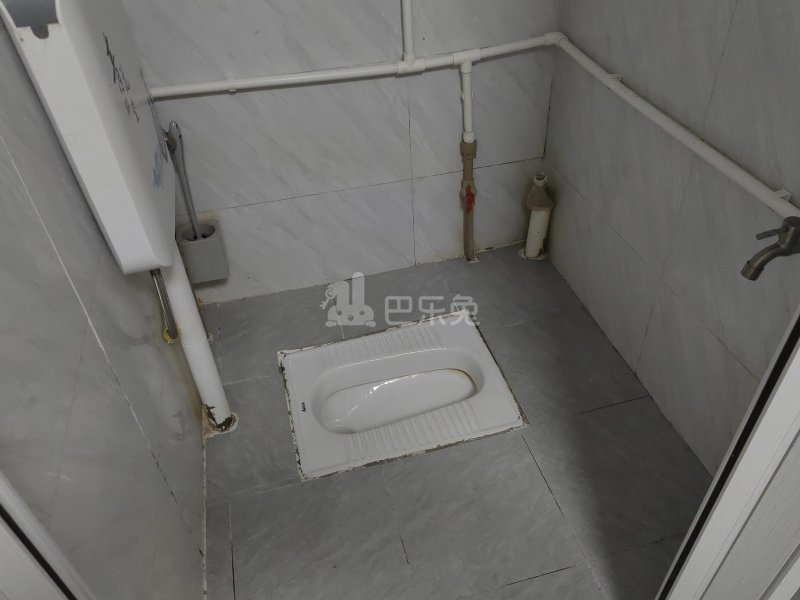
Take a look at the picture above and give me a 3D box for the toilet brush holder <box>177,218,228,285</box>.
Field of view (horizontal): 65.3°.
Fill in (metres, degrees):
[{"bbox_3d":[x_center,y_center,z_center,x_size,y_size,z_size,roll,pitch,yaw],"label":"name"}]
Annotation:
[{"bbox_3d":[-0.474,-0.115,1.514,0.102,0.108,0.087,-11,41,-9],"label":"toilet brush holder"}]

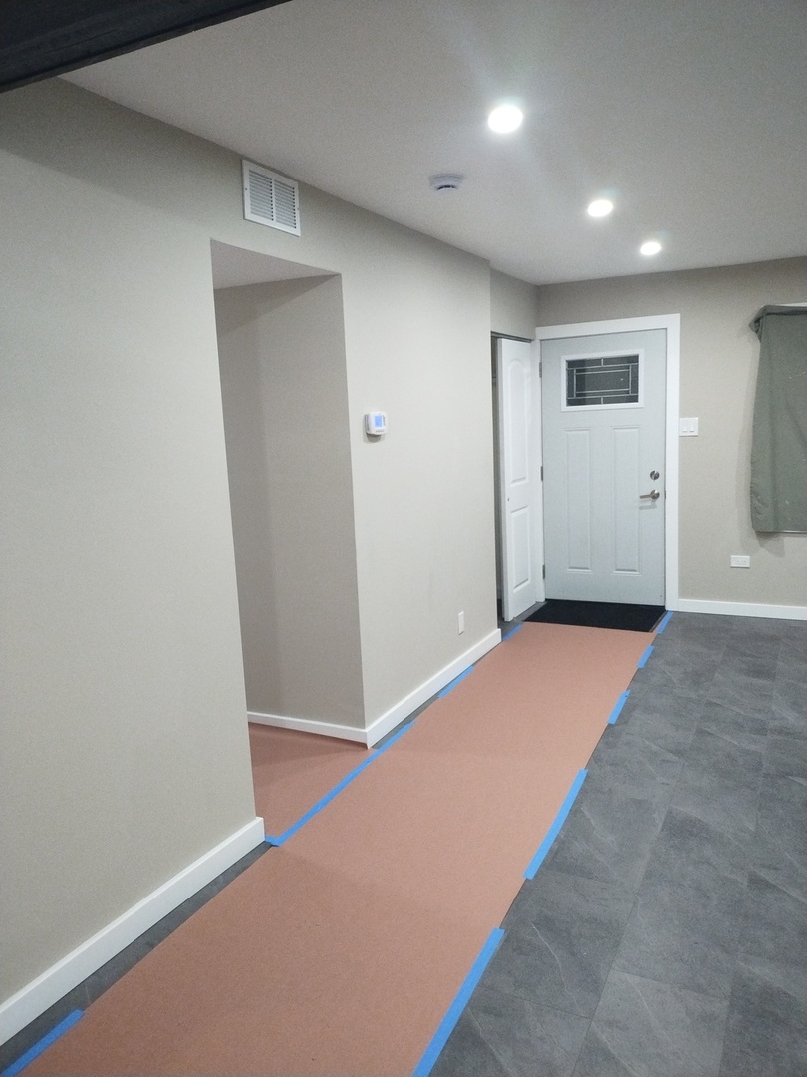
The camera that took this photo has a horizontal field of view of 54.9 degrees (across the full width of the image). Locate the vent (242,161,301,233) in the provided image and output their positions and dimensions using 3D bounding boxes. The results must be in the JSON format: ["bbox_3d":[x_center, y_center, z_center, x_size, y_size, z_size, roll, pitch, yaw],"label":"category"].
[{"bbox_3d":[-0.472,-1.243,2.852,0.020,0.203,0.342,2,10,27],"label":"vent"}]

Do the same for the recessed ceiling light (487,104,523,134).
[{"bbox_3d":[0.317,-1.302,2.409,0.130,0.030,0.130,-2,9,0],"label":"recessed ceiling light"}]

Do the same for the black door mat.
[{"bbox_3d":[1.407,0.570,5.717,0.910,0.010,0.620,2,10,27],"label":"black door mat"}]

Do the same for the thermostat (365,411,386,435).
[{"bbox_3d":[-0.127,-0.526,3.556,0.030,0.100,0.145,2,10,27],"label":"thermostat"}]

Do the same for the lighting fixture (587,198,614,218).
[{"bbox_3d":[0.900,-1.505,3.545,0.130,0.030,0.130,2,10,27],"label":"lighting fixture"}]

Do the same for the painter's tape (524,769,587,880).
[{"bbox_3d":[0.586,1.046,2.925,0.036,0.002,0.845,2,10,25],"label":"painter's tape"}]

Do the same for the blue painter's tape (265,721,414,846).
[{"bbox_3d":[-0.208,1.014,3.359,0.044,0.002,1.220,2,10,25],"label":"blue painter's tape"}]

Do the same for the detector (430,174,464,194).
[{"bbox_3d":[0.175,-1.393,3.055,0.140,0.036,0.140,-2,9,0],"label":"detector"}]

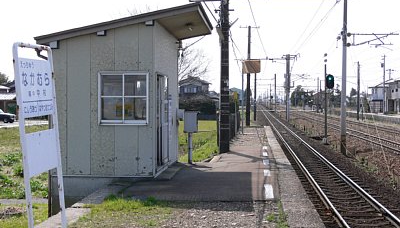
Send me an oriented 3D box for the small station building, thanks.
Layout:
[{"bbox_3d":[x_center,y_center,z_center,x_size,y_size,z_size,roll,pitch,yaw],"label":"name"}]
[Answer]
[{"bbox_3d":[-1.399,-0.243,13.940,3.200,3.790,4.210,0,1,5],"label":"small station building"}]

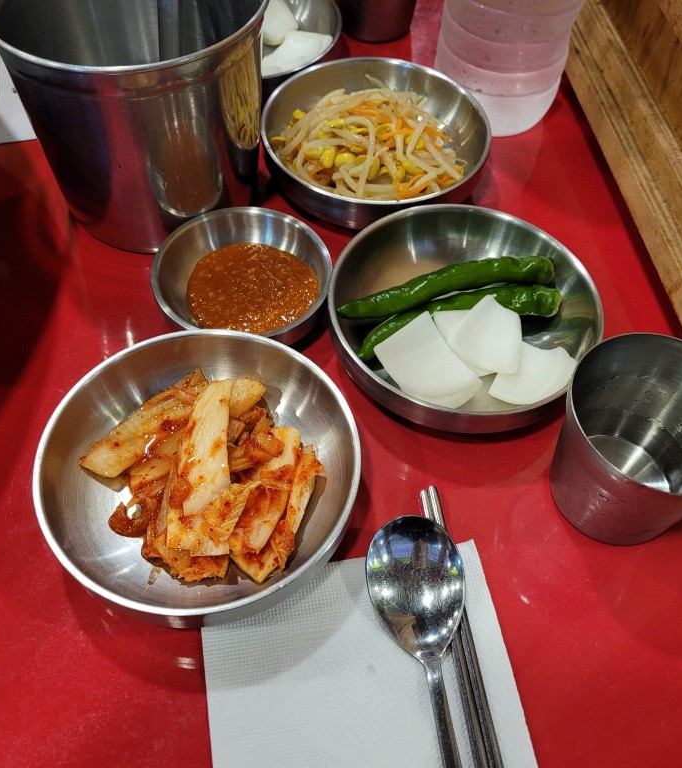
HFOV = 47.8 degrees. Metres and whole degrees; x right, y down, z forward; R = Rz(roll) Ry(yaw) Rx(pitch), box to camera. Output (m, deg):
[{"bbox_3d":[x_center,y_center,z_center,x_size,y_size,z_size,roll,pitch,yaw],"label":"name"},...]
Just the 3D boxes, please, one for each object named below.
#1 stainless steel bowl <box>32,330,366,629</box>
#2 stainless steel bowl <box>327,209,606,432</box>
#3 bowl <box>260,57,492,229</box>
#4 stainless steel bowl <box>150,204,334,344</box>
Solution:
[{"bbox_3d":[-0.057,0.039,0.323,0.129,0.035,0.129,1,55,-2],"label":"stainless steel bowl"},{"bbox_3d":[0.058,-0.030,0.376,0.129,0.035,0.129,1,55,-2],"label":"stainless steel bowl"},{"bbox_3d":[0.019,-0.136,0.447,0.129,0.035,0.129,1,55,-2],"label":"bowl"},{"bbox_3d":[-0.049,-0.049,0.389,0.088,0.027,0.088,1,55,-2],"label":"stainless steel bowl"}]

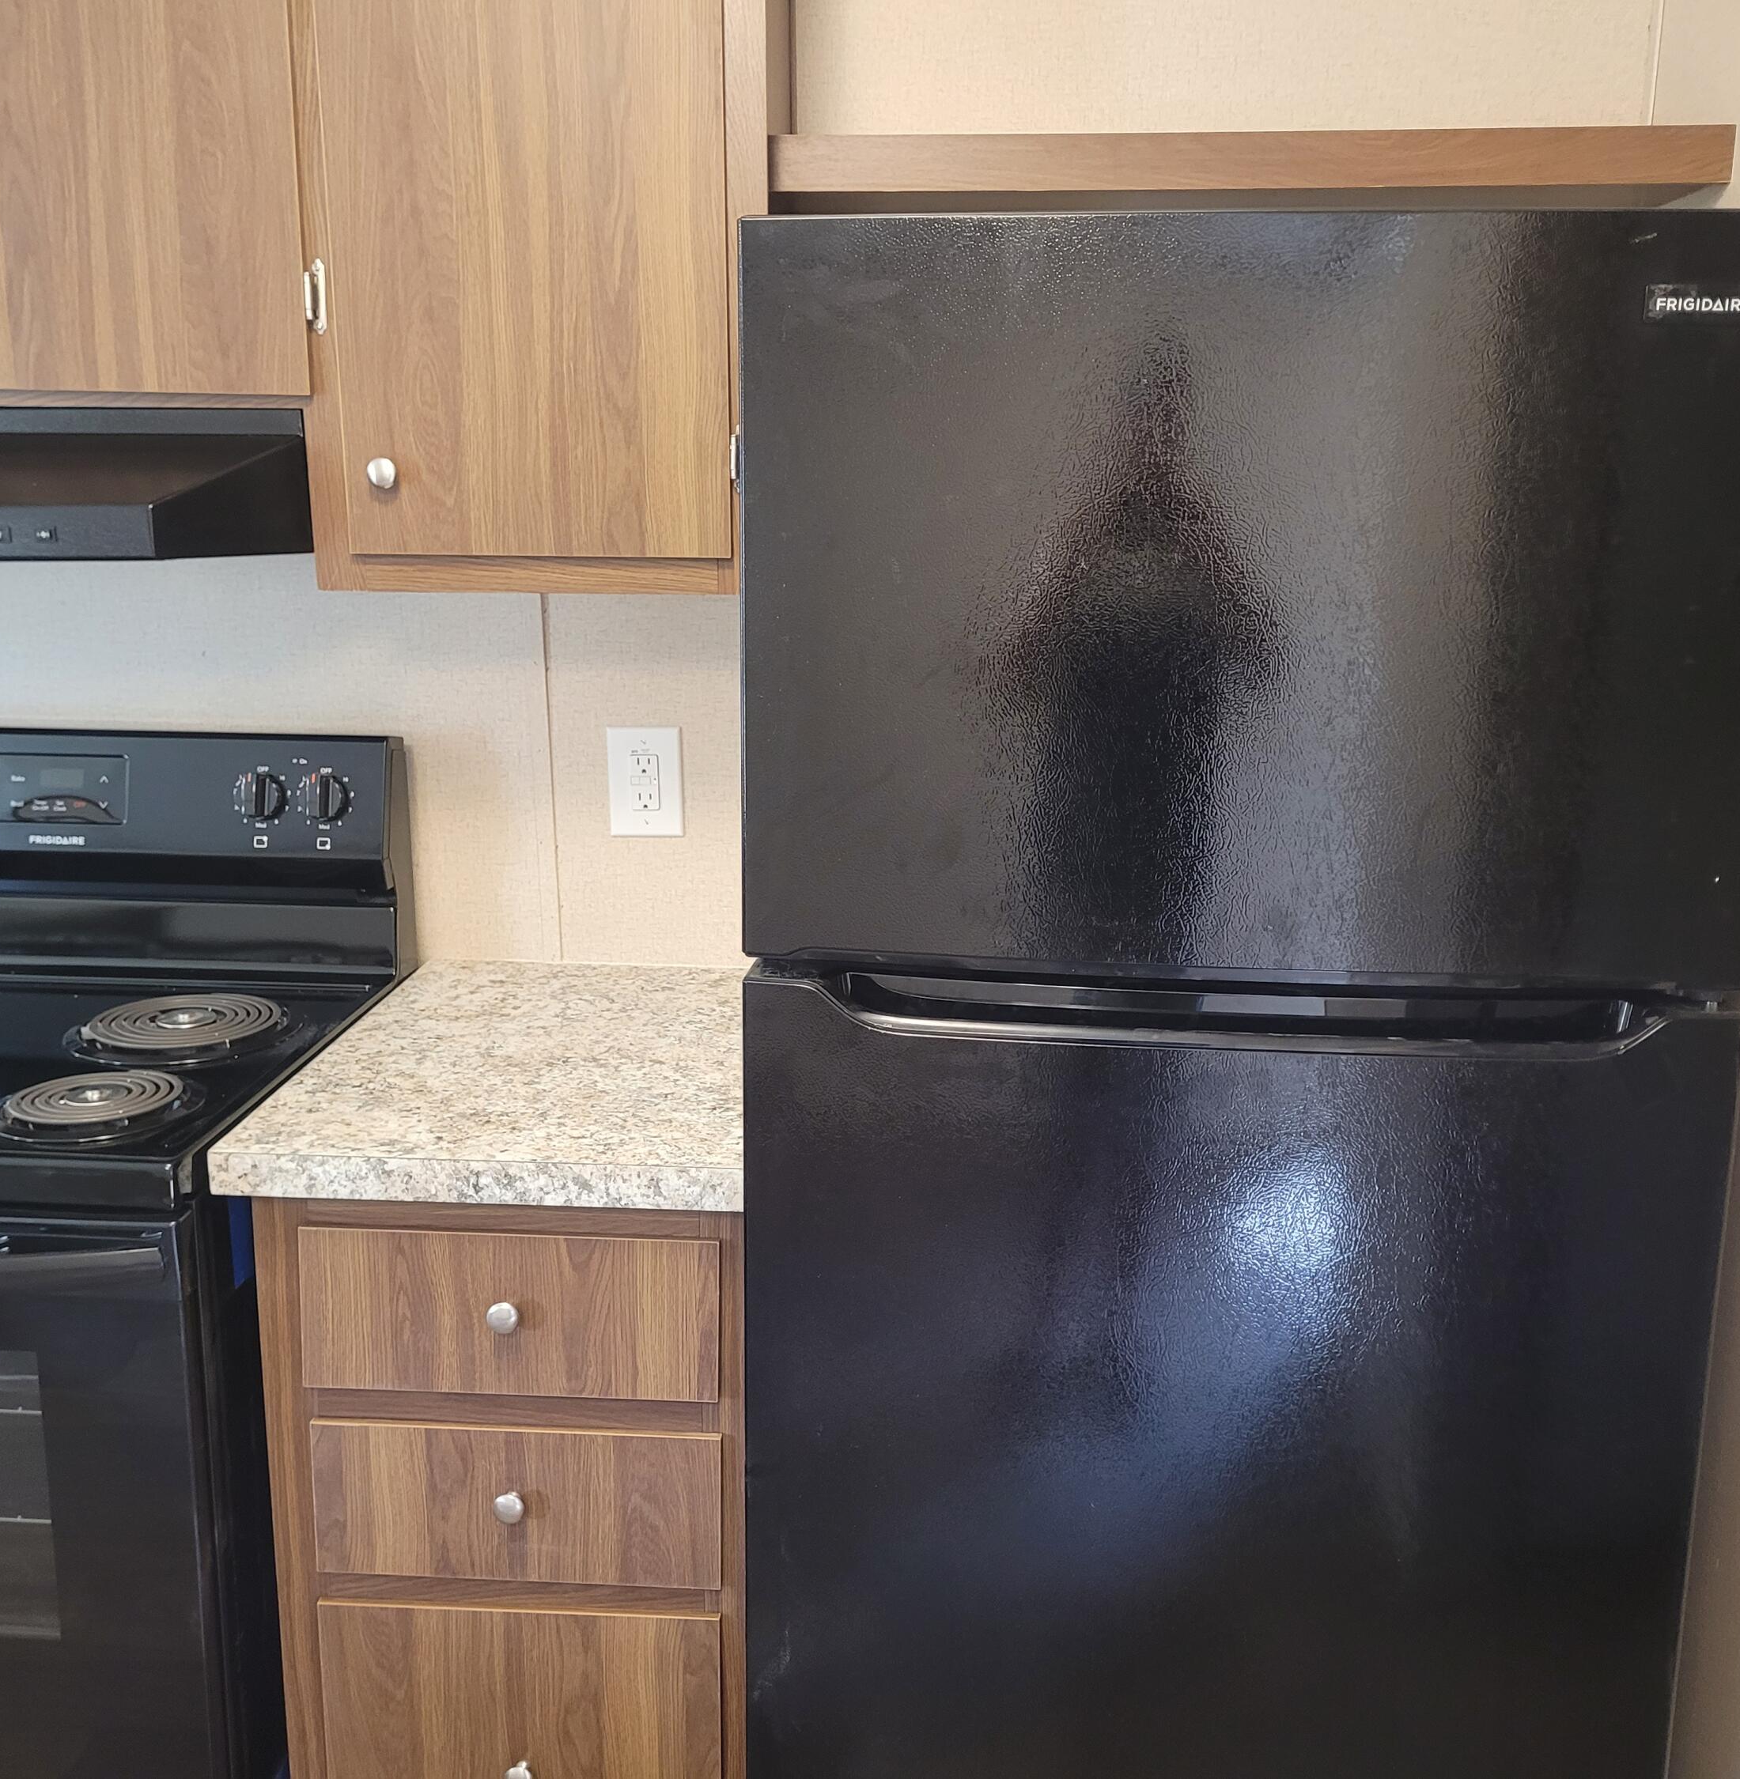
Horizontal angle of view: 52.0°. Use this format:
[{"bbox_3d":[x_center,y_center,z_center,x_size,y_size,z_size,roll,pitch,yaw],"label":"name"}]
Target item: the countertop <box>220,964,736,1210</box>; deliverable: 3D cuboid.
[{"bbox_3d":[-0.315,0.183,1.853,0.483,0.038,0.637,1,13,4],"label":"countertop"}]

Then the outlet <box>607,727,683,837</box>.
[{"bbox_3d":[-0.265,-0.126,2.101,0.085,0.130,0.010,1,13,4],"label":"outlet"}]

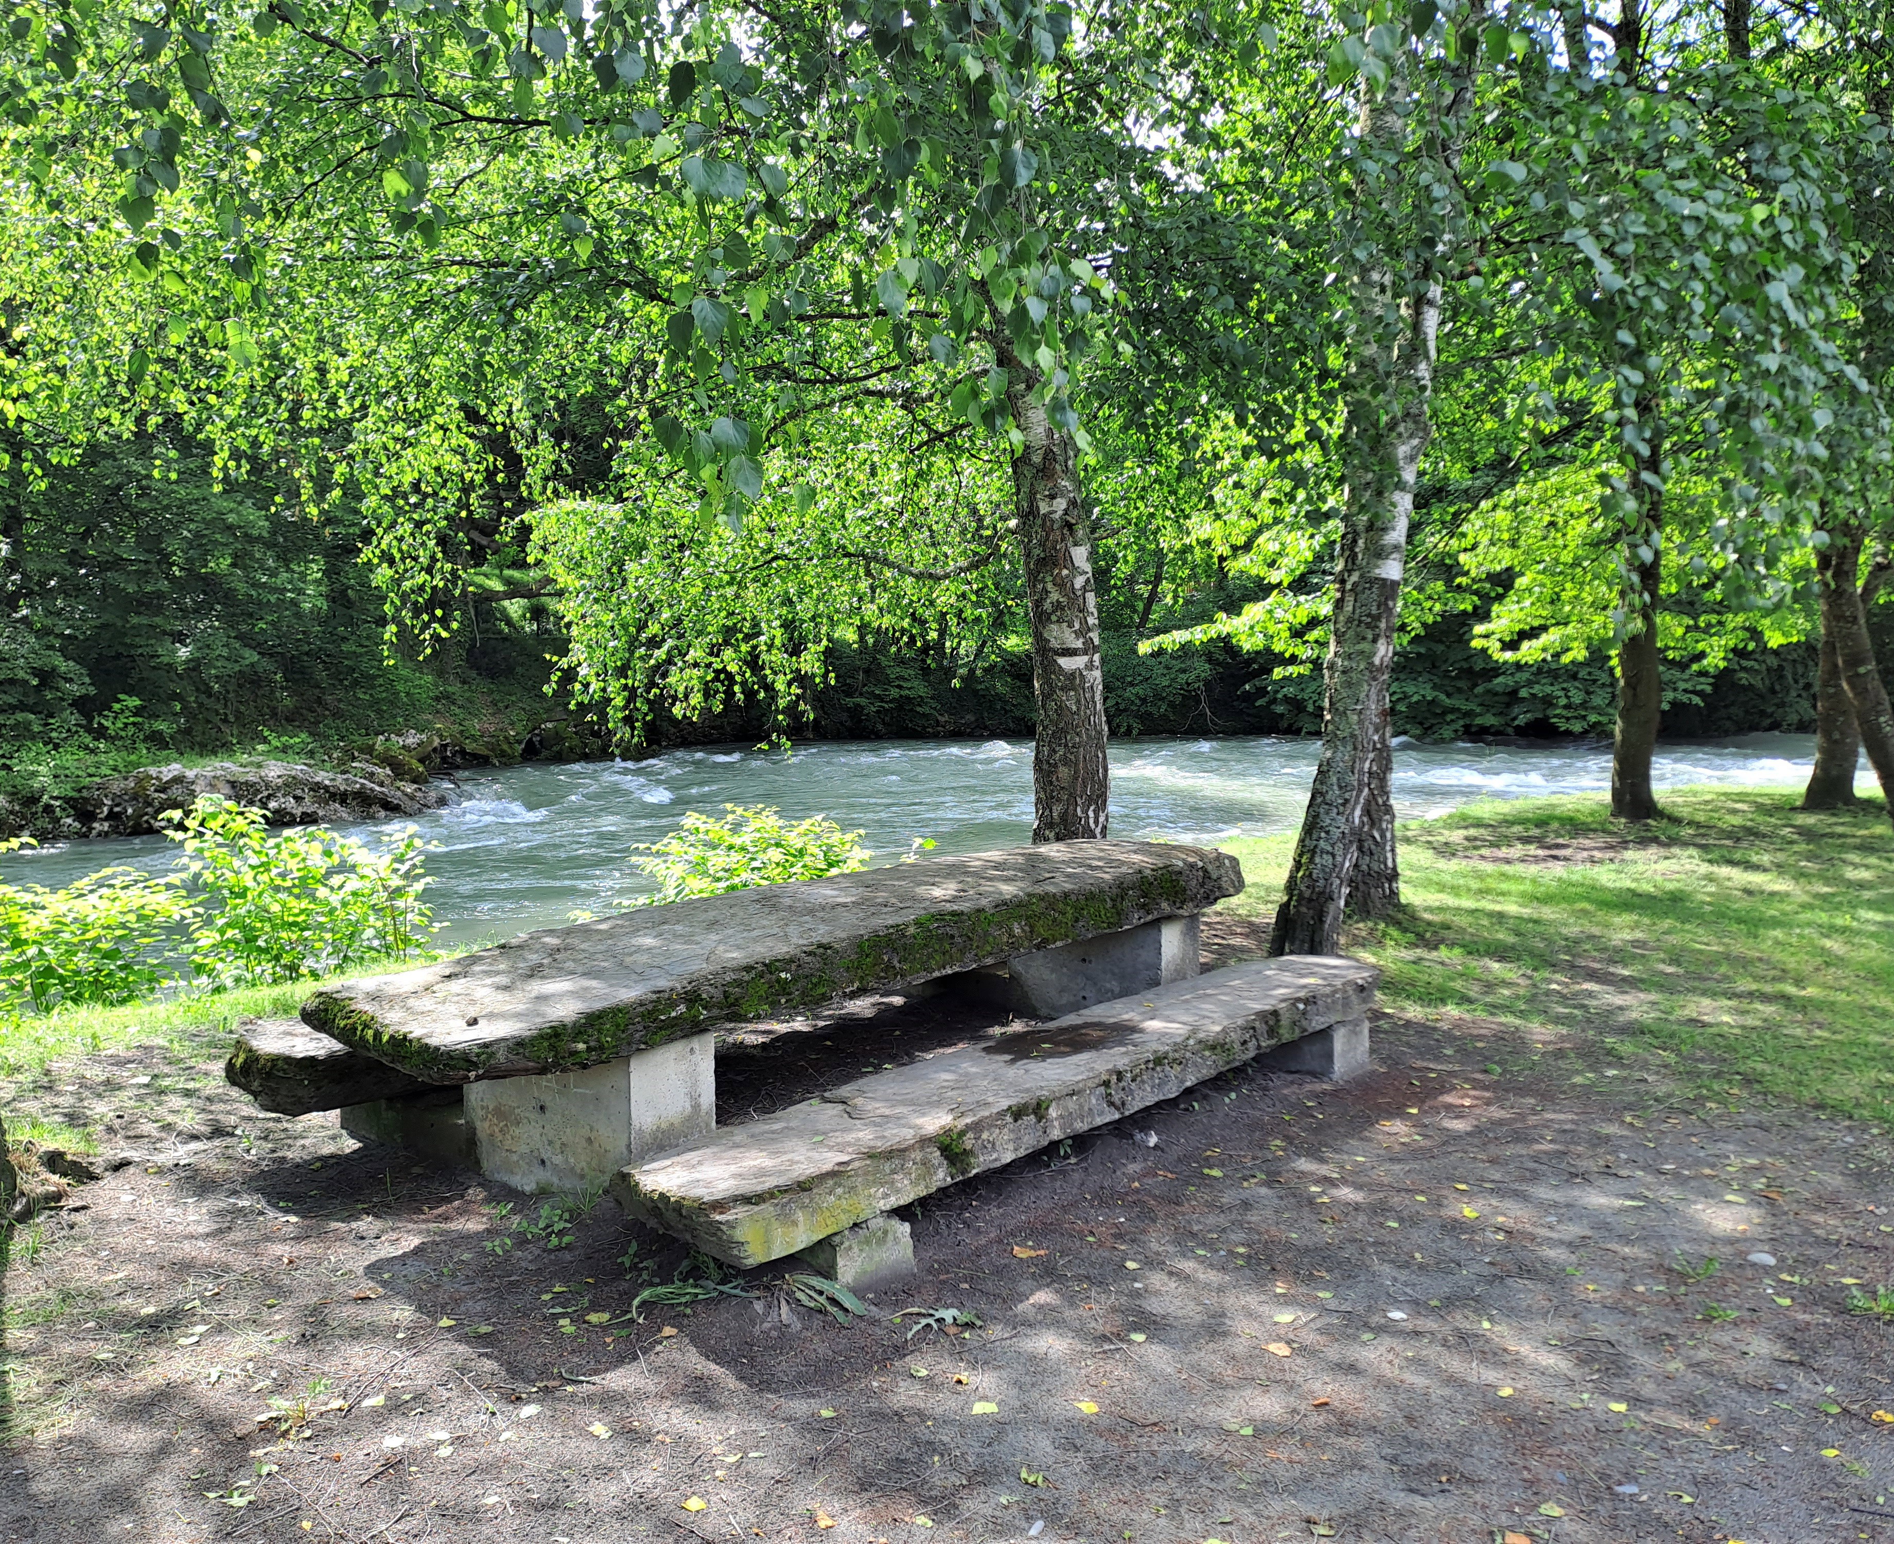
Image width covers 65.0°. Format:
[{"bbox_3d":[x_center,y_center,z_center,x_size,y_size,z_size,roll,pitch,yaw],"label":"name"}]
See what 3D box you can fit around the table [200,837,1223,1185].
[{"bbox_3d":[-0.549,0.759,5.538,1.660,0.638,3.705,5,8,42],"label":"table"}]

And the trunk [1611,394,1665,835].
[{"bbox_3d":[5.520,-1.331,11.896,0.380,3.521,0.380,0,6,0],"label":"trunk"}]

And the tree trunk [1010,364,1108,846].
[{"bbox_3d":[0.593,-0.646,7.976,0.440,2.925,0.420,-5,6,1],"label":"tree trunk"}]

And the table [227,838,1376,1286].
[{"bbox_3d":[-0.288,0.784,5.301,2.409,0.638,3.705,5,8,42],"label":"table"}]

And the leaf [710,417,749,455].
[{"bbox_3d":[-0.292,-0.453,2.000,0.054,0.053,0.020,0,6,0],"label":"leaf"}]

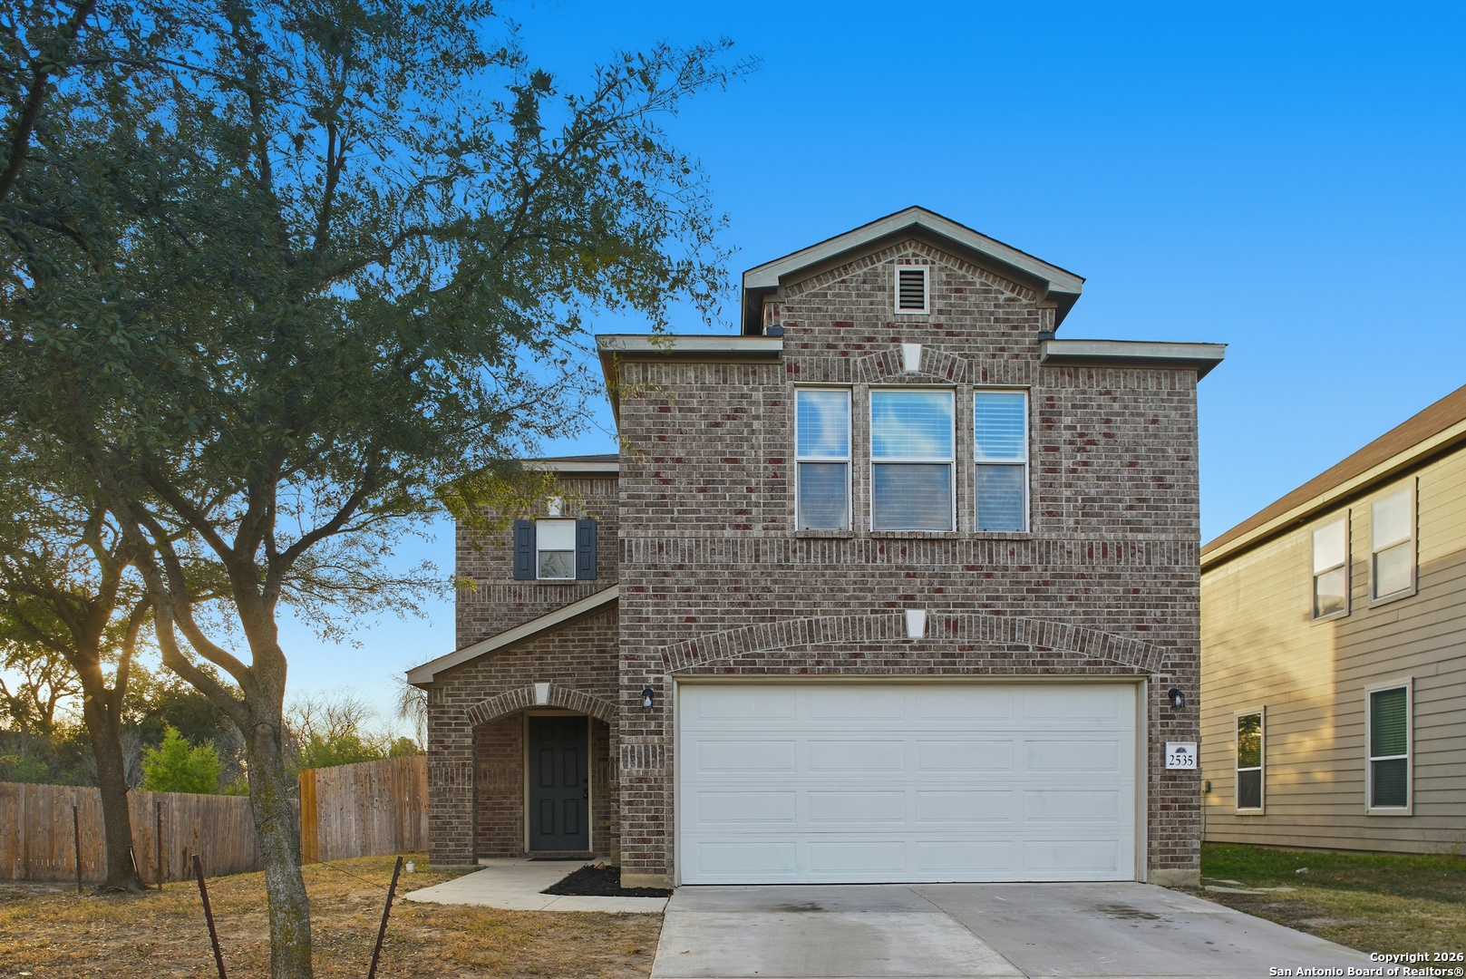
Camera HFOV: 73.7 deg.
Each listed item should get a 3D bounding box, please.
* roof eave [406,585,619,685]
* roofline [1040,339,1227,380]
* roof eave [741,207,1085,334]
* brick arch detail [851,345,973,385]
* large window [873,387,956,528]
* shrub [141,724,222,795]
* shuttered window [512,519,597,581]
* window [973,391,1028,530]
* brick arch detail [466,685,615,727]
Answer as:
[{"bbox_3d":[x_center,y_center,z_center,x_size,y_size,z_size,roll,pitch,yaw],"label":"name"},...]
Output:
[{"bbox_3d":[-3.017,2.001,13.450,2.850,1.350,0.500,0,-5,-3],"label":"roof eave"},{"bbox_3d":[4.347,-1.426,10.680,1.950,0.320,0.500,0,-5,-3],"label":"roofline"},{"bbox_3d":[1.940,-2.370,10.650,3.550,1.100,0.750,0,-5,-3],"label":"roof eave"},{"bbox_3d":[1.961,-1.345,10.630,1.320,0.420,0.130,0,-5,-3],"label":"brick arch detail"},{"bbox_3d":[1.947,-0.317,10.620,0.920,1.520,0.130,0,-5,-3],"label":"large window"},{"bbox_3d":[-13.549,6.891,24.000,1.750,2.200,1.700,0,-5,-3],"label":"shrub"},{"bbox_3d":[-2.796,0.941,15.300,1.310,0.970,0.120,0,-5,-3],"label":"shuttered window"},{"bbox_3d":[2.915,-0.313,10.680,0.600,1.520,0.130,0,-5,-3],"label":"window"},{"bbox_3d":[-2.686,3.014,13.650,2.150,0.620,0.220,0,-5,-3],"label":"brick arch detail"}]

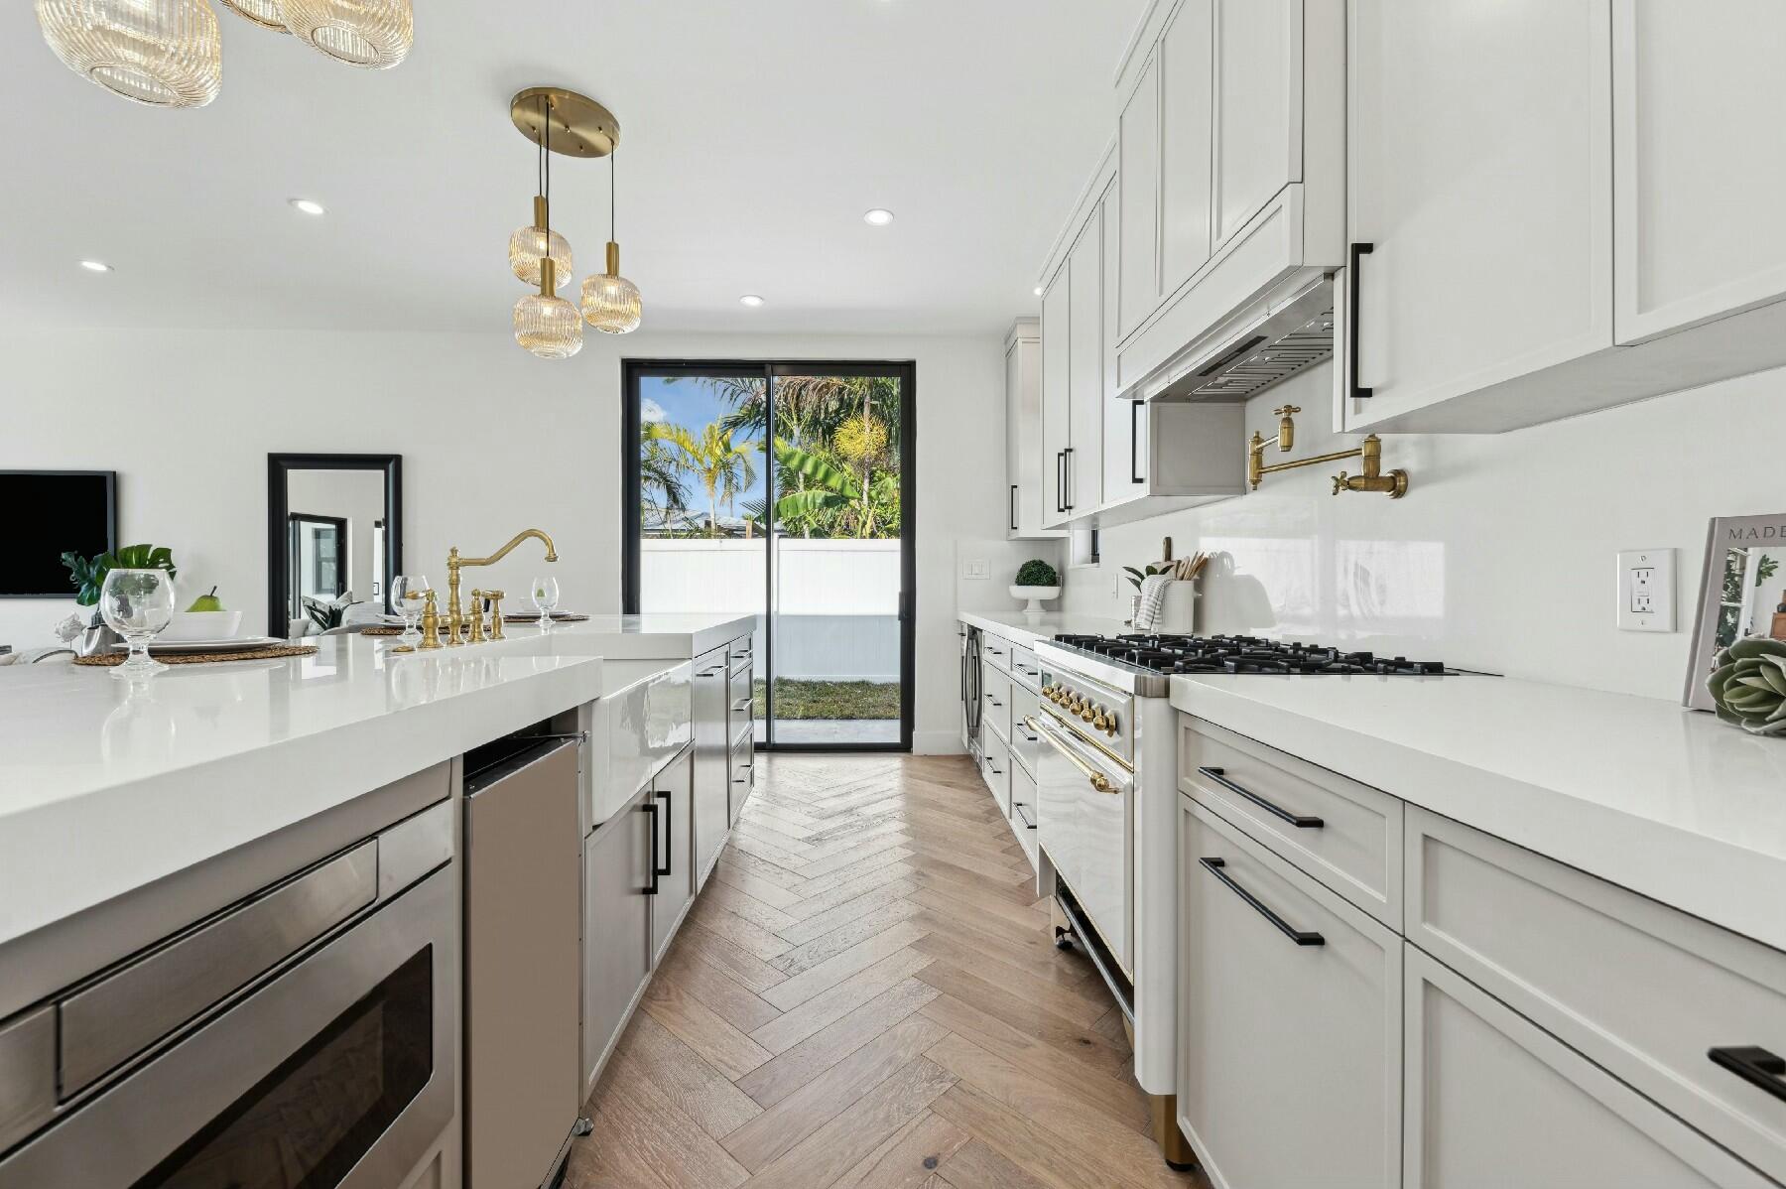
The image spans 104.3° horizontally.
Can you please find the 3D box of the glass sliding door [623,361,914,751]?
[{"bbox_3d":[-0.775,-0.224,4.416,1.830,2.497,0.120,0,1,-2],"label":"glass sliding door"}]

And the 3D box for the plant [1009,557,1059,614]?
[{"bbox_3d":[0.854,-0.050,4.163,0.303,0.318,0.303,0,1,-2],"label":"plant"}]

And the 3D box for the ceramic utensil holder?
[{"bbox_3d":[0.988,0.048,2.458,0.160,0.186,0.160,0,1,-2],"label":"ceramic utensil holder"}]

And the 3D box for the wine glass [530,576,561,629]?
[{"bbox_3d":[-1.339,0.019,2.677,0.103,0.183,0.103,0,1,-2],"label":"wine glass"}]

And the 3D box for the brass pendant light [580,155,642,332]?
[{"bbox_3d":[-0.981,-1.253,2.430,0.205,0.657,0.205,0,1,-2],"label":"brass pendant light"}]

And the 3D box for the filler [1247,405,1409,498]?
[{"bbox_3d":[1.021,-0.333,1.666,0.226,0.238,0.315,0,1,-2],"label":"filler"}]

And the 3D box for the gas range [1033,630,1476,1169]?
[{"bbox_3d":[0.776,0.603,1.770,0.709,0.957,0.895,0,1,-2],"label":"gas range"}]

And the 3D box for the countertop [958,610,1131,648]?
[{"bbox_3d":[0.765,0.155,3.302,0.619,0.054,2.180,0,1,-2],"label":"countertop"}]

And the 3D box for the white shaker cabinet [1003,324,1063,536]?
[{"bbox_3d":[0.868,-0.954,4.177,0.349,1.245,0.410,0,1,-2],"label":"white shaker cabinet"}]

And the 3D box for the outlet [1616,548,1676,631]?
[{"bbox_3d":[1.151,-0.005,1.068,0.009,0.125,0.076,0,1,-2],"label":"outlet"}]

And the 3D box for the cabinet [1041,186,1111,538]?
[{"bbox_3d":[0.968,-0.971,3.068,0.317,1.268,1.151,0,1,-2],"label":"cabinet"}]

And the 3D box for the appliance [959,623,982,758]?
[{"bbox_3d":[0.727,0.599,3.797,0.580,0.840,0.460,0,1,-2],"label":"appliance"}]

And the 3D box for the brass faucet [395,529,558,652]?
[{"bbox_3d":[-0.990,-0.019,1.750,0.292,0.289,0.400,0,1,-2],"label":"brass faucet"}]

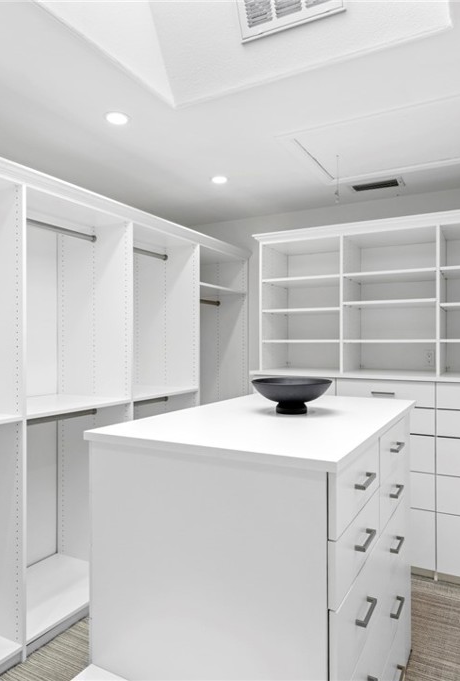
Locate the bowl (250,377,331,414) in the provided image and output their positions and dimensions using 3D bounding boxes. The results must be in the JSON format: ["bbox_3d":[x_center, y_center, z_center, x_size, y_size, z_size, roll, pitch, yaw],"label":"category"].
[{"bbox_3d":[0.238,0.216,1.742,0.307,0.118,0.307,0,0,0],"label":"bowl"}]

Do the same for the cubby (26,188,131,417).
[{"bbox_3d":[-1.015,-0.169,2.502,0.610,1.053,0.712,0,0,29],"label":"cubby"}]

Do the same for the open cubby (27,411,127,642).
[{"bbox_3d":[-1.011,0.869,2.494,0.610,1.012,0.712,0,0,29],"label":"open cubby"}]

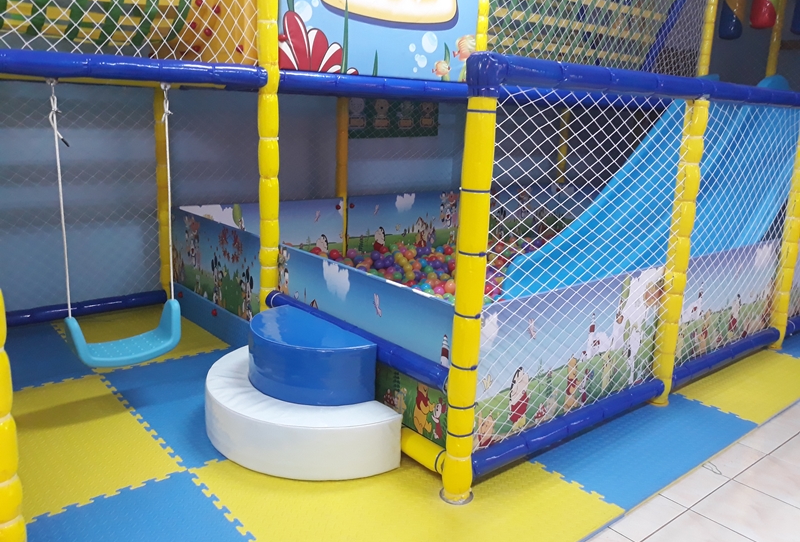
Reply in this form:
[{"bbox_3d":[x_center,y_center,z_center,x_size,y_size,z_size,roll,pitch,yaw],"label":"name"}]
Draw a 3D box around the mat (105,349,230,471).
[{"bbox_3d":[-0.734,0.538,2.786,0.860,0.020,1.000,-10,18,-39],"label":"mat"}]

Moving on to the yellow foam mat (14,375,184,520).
[{"bbox_3d":[-1.447,0.658,2.211,1.000,0.020,1.000,-10,18,-39],"label":"yellow foam mat"}]

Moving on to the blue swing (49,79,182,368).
[{"bbox_3d":[-1.062,-0.171,2.365,0.435,1.054,0.175,-10,18,-39],"label":"blue swing"}]

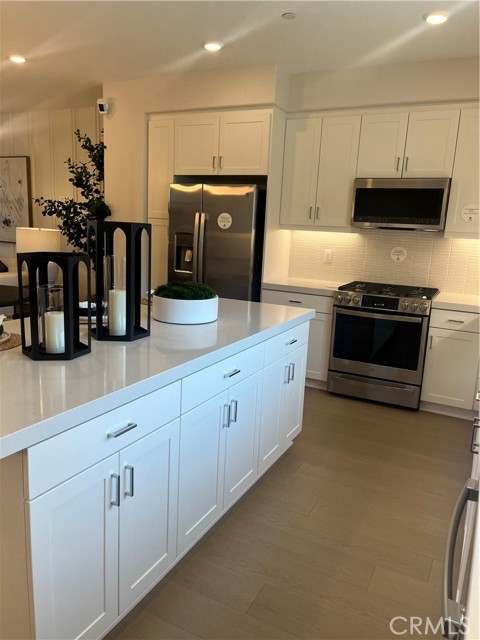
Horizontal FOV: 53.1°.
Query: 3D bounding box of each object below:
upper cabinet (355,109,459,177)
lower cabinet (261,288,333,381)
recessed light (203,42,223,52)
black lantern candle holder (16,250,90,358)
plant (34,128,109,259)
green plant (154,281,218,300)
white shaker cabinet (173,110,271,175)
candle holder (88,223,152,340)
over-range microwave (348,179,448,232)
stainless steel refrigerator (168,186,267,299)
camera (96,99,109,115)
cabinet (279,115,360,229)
[{"bbox_3d":[1.430,-1.457,4.084,0.762,0.529,0.339,8,12,26],"label":"upper cabinet"},{"bbox_3d":[0.635,0.096,4.586,0.678,0.825,0.620,8,12,26],"label":"lower cabinet"},{"bbox_3d":[-0.210,-2.083,3.694,0.166,0.030,0.166,3,11,-1],"label":"recessed light"},{"bbox_3d":[-0.672,-0.059,1.758,0.244,0.364,0.211,0,11,-13],"label":"black lantern candle holder"},{"bbox_3d":[-1.797,-1.404,5.528,0.760,1.480,0.620,8,12,26],"label":"plant"},{"bbox_3d":[-0.285,-0.153,2.541,0.320,0.093,0.320,3,11,-1],"label":"green plant"},{"bbox_3d":[-0.044,-1.642,4.649,0.990,0.537,0.630,8,12,26],"label":"white shaker cabinet"},{"bbox_3d":[-0.519,-0.175,2.073,0.265,0.486,0.230,2,11,-4],"label":"candle holder"},{"bbox_3d":[1.398,-0.989,4.154,0.758,0.419,0.382,8,12,26],"label":"over-range microwave"},{"bbox_3d":[-0.158,-0.416,4.813,0.900,1.765,0.760,8,12,26],"label":"stainless steel refrigerator"},{"bbox_3d":[-1.372,-2.138,4.813,0.090,0.150,0.110,8,12,26],"label":"camera"},{"bbox_3d":[0.777,-1.334,4.441,0.681,0.970,0.339,8,12,26],"label":"cabinet"}]

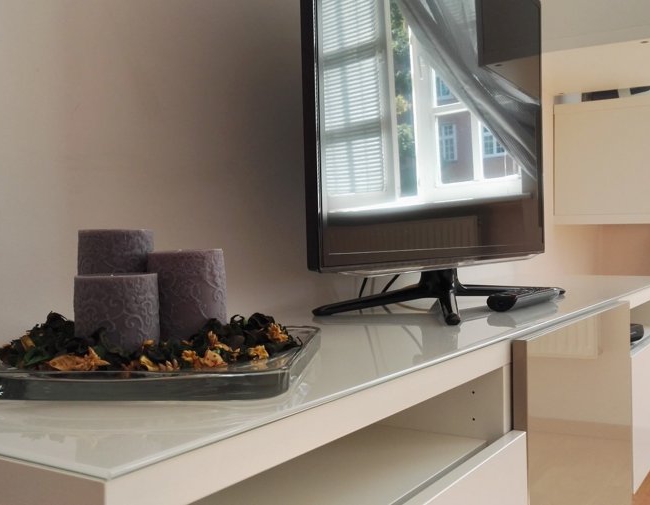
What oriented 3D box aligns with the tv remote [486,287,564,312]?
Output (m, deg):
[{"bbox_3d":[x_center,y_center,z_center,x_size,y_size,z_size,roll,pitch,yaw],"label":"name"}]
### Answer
[{"bbox_3d":[0.351,0.078,1.126,0.048,0.026,0.208,1,2,37],"label":"tv remote"}]

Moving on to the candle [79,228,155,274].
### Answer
[{"bbox_3d":[-0.208,0.038,0.644,0.073,0.121,0.073,0,2,3],"label":"candle"}]

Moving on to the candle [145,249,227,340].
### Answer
[{"bbox_3d":[-0.132,0.049,0.619,0.073,0.100,0.073,0,2,3],"label":"candle"}]

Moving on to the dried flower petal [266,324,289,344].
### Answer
[{"bbox_3d":[-0.048,0.084,0.656,0.023,0.020,0.018,0,2,3],"label":"dried flower petal"}]

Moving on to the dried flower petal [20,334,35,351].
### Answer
[{"bbox_3d":[-0.280,0.085,0.606,0.016,0.014,0.012,0,2,3],"label":"dried flower petal"}]

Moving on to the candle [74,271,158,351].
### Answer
[{"bbox_3d":[-0.183,0.060,0.569,0.073,0.081,0.073,0,2,3],"label":"candle"}]

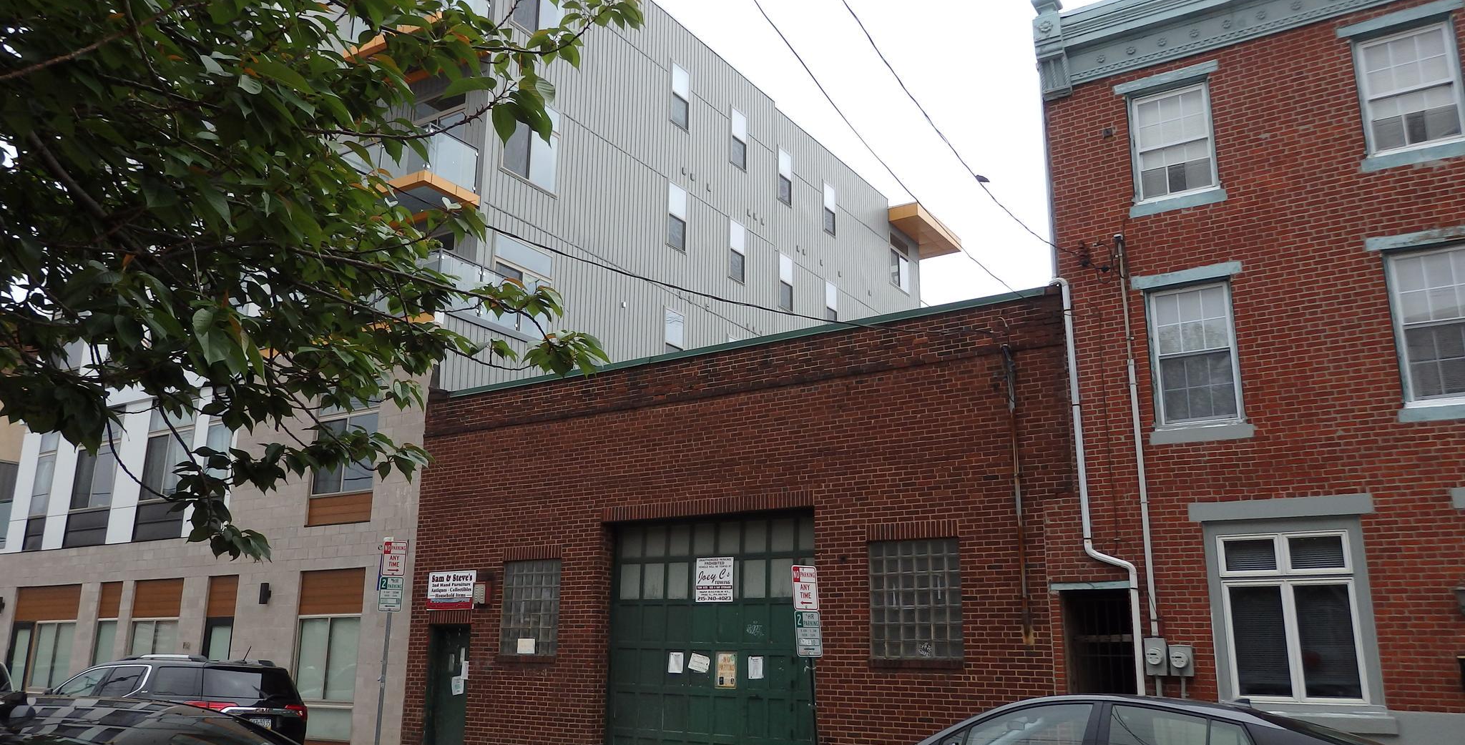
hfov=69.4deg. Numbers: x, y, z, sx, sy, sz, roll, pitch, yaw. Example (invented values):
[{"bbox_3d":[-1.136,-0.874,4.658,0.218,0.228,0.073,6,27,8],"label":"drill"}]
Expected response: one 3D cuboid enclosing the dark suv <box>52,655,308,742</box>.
[{"bbox_3d":[-7.755,4.676,14.030,4.920,1.740,1.930,-10,-17,31],"label":"dark suv"}]

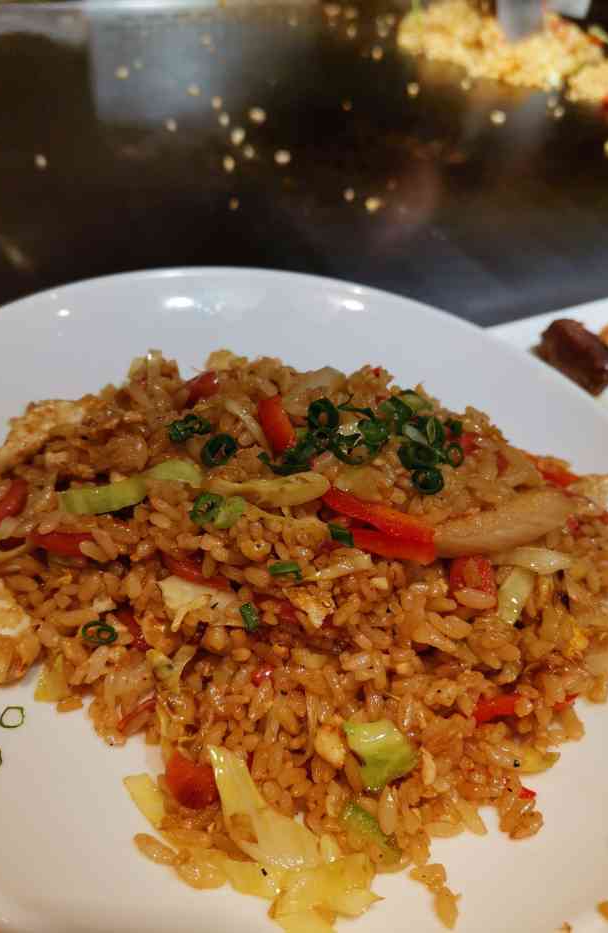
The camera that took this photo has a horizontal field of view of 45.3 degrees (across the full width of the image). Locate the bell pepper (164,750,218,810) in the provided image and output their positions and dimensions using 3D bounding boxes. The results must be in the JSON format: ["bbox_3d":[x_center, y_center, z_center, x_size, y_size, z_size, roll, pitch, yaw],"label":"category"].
[{"bbox_3d":[-0.024,0.066,0.154,0.011,0.010,0.007,9,42,0],"label":"bell pepper"}]

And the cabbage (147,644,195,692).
[{"bbox_3d":[-0.029,0.044,0.158,0.010,0.007,0.007,9,42,0],"label":"cabbage"}]

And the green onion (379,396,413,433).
[{"bbox_3d":[0.026,-0.015,0.204,0.009,0.007,0.008,9,42,0],"label":"green onion"}]

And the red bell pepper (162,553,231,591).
[{"bbox_3d":[-0.026,0.026,0.179,0.018,0.005,0.005,21,42,11],"label":"red bell pepper"}]

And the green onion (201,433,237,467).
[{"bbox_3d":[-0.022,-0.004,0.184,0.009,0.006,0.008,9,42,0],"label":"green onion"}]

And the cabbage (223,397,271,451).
[{"bbox_3d":[-0.017,-0.012,0.209,0.006,0.005,0.020,-24,52,-34],"label":"cabbage"}]

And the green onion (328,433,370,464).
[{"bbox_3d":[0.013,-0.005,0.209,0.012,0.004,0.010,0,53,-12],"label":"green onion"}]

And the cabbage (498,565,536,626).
[{"bbox_3d":[0.056,0.034,0.193,0.007,0.004,0.015,36,57,0],"label":"cabbage"}]

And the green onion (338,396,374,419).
[{"bbox_3d":[0.016,-0.018,0.220,0.011,0.004,0.006,-1,42,-13],"label":"green onion"}]

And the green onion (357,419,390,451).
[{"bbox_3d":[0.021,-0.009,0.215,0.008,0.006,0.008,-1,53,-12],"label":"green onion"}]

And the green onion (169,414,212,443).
[{"bbox_3d":[-0.032,-0.011,0.207,0.012,0.005,0.007,-1,42,-13],"label":"green onion"}]

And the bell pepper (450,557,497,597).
[{"bbox_3d":[0.041,0.027,0.176,0.010,0.008,0.007,2,42,-7],"label":"bell pepper"}]

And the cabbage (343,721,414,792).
[{"bbox_3d":[0.018,0.069,0.173,0.016,0.009,0.013,3,42,-9],"label":"cabbage"}]

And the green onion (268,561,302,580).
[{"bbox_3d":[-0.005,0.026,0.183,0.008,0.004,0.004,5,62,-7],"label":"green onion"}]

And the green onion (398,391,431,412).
[{"bbox_3d":[0.033,-0.019,0.218,0.009,0.005,0.006,-5,43,-15],"label":"green onion"}]

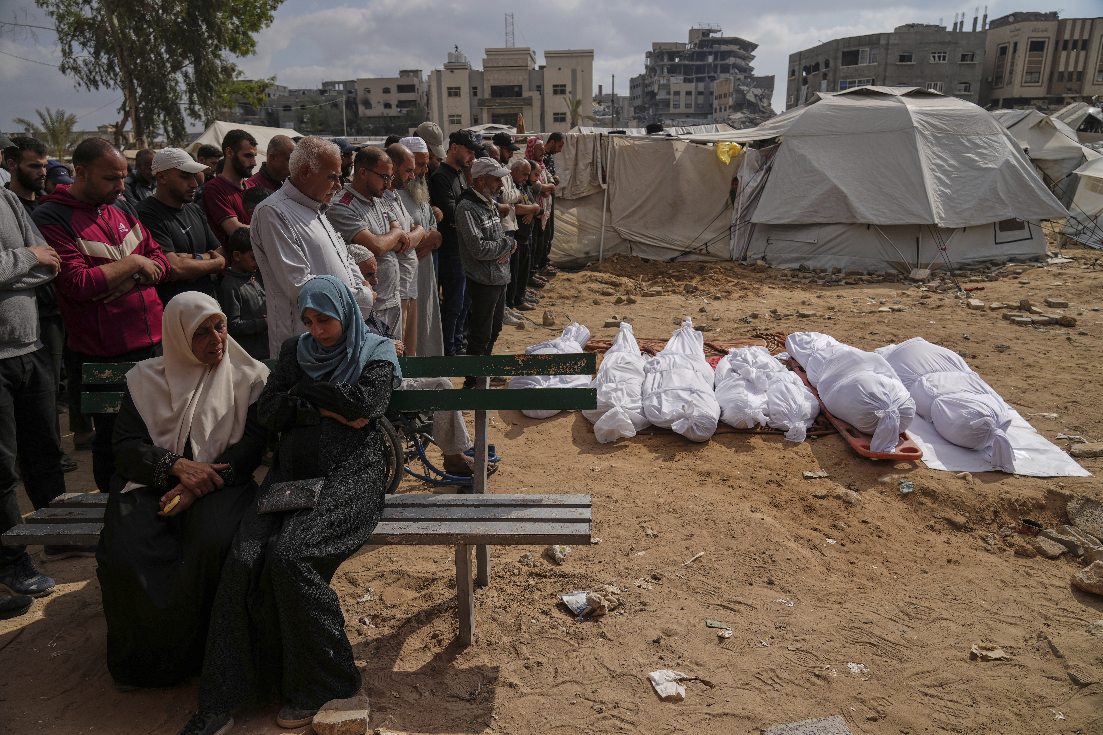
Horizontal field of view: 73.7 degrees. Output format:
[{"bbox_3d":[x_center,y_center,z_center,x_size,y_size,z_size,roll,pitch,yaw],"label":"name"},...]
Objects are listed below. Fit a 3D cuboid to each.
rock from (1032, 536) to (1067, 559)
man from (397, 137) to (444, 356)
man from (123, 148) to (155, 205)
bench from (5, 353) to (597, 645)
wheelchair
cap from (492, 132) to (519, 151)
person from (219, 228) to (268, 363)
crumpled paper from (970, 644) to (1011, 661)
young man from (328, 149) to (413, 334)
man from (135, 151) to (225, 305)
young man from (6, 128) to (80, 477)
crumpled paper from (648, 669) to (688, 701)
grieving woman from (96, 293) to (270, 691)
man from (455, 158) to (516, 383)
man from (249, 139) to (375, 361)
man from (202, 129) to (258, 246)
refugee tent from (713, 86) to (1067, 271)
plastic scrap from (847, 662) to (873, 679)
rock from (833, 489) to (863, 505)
[{"bbox_3d":[2.144,0.775,3.177,0.145,0.065,0.090,8,19,26],"label":"rock"},{"bbox_3d":[-0.868,-0.538,4.654,0.380,1.730,0.520,4,17,16],"label":"man"},{"bbox_3d":[-2.800,-0.695,5.273,0.380,1.700,0.520,3,17,8],"label":"man"},{"bbox_3d":[-0.842,0.473,2.735,2.031,0.911,0.558,0,16,1],"label":"bench"},{"bbox_3d":[-0.787,0.201,3.580,1.050,0.920,0.630,2,17,8],"label":"wheelchair"},{"bbox_3d":[-0.401,-1.966,6.400,0.270,0.140,0.180,16,20,10],"label":"cap"},{"bbox_3d":[-1.490,-0.020,3.720,0.280,1.320,0.380,1,17,8],"label":"person"},{"bbox_3d":[1.487,0.968,2.491,0.125,0.032,0.080,-1,16,0],"label":"crumpled paper"},{"bbox_3d":[-0.904,-0.240,3.782,0.370,1.690,0.500,4,17,16],"label":"young man"},{"bbox_3d":[-1.732,-0.211,3.610,0.380,1.690,0.520,3,17,11],"label":"man"},{"bbox_3d":[-2.573,-0.266,3.750,0.380,1.730,0.500,2,17,10],"label":"young man"},{"bbox_3d":[0.372,1.014,2.345,0.130,0.045,0.110,-1,17,0],"label":"crumpled paper"},{"bbox_3d":[-1.208,0.382,2.470,0.560,1.210,0.670,-5,18,-14],"label":"grieving woman"},{"bbox_3d":[-0.464,-0.646,5.110,0.380,1.620,0.500,3,17,11],"label":"man"},{"bbox_3d":[-0.907,-0.051,2.970,0.420,1.740,0.530,3,17,11],"label":"man"},{"bbox_3d":[-1.694,-0.398,4.100,0.360,1.760,0.500,2,17,10],"label":"man"},{"bbox_3d":[5.600,-3.238,12.288,5.000,2.550,4.600,7,18,21],"label":"refugee tent"},{"bbox_3d":[1.036,1.020,2.478,0.090,0.022,0.055,14,22,39],"label":"plastic scrap"},{"bbox_3d":[1.441,0.625,3.570,0.140,0.060,0.100,-1,17,0],"label":"rock"}]

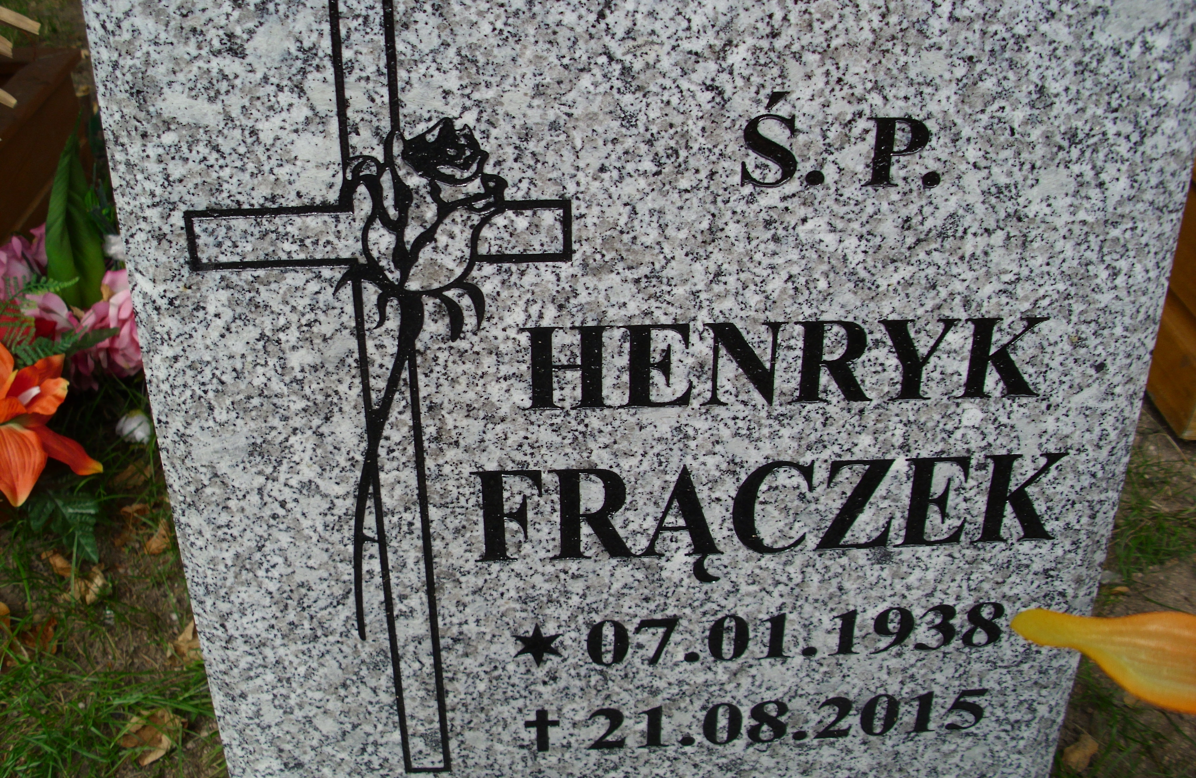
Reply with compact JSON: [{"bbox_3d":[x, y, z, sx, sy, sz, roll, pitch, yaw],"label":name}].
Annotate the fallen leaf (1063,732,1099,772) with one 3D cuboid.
[{"bbox_3d":[0.407,0.307,1.021,0.042,0.013,0.026,-21,36,-34],"label":"fallen leaf"}]

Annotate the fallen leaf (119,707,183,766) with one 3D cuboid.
[{"bbox_3d":[-0.377,0.291,1.023,0.050,0.020,0.046,18,33,27],"label":"fallen leaf"}]

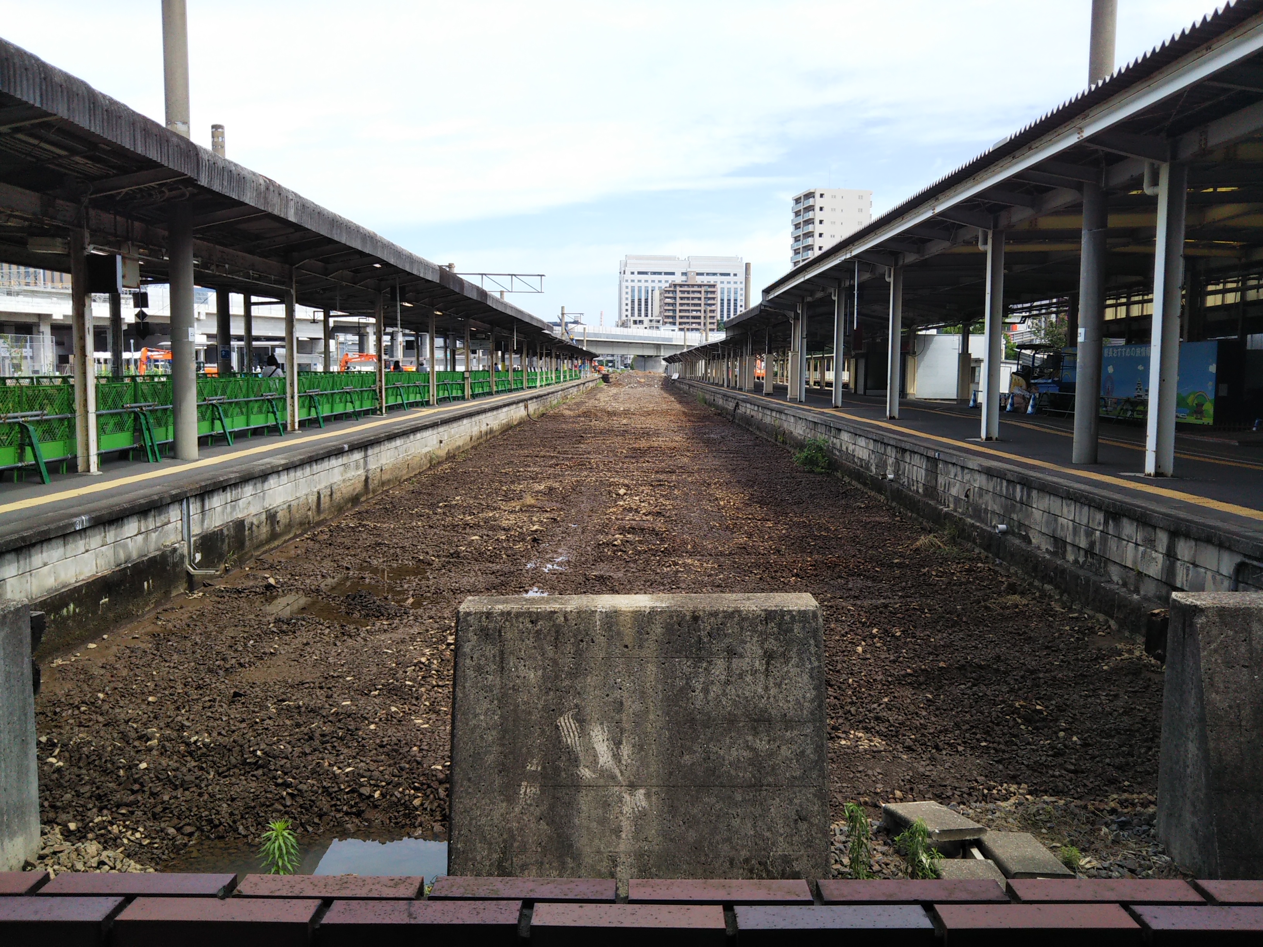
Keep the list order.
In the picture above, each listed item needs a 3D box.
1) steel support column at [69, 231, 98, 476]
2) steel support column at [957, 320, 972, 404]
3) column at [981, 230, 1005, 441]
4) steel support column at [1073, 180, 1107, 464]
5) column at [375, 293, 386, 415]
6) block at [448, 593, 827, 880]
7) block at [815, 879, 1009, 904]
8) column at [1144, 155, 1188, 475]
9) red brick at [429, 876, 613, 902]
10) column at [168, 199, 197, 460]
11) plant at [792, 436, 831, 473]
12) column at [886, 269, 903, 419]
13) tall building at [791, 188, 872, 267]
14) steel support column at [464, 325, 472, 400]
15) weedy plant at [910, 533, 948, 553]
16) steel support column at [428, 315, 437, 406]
[{"bbox_3d":[-7.546,-1.671,15.091,0.170,3.309,0.220,1,6,0],"label":"steel support column"},{"bbox_3d":[13.255,-4.450,43.511,0.440,3.270,0.440,0,6,0],"label":"steel support column"},{"bbox_3d":[7.677,-2.917,23.281,0.280,4.438,0.280,1,6,0],"label":"column"},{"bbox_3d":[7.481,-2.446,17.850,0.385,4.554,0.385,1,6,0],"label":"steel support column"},{"bbox_3d":[-7.590,-3.624,33.160,0.170,3.680,0.220,1,6,0],"label":"column"},{"bbox_3d":[0.034,1.331,5.501,1.829,1.366,0.655,0,6,-2],"label":"block"},{"bbox_3d":[0.326,0.516,1.273,0.212,0.065,0.053,0,6,0],"label":"block"},{"bbox_3d":[6.928,-1.975,14.143,0.220,4.003,0.290,0,6,0],"label":"column"},{"bbox_3d":[-0.124,0.513,1.271,0.212,0.065,0.053,0,6,0],"label":"red brick"},{"bbox_3d":[-6.633,-2.126,16.152,0.335,3.784,0.335,0,6,0],"label":"column"},{"bbox_3d":[4.456,-0.457,27.184,0.880,0.840,0.720,0,6,0],"label":"plant"},{"bbox_3d":[7.150,-3.542,29.633,0.230,4.107,0.290,0,6,0],"label":"column"},{"bbox_3d":[44.183,-42.023,243.748,13.700,39.361,12.700,-1,6,-14],"label":"tall building"},{"bbox_3d":[-7.338,-4.981,49.043,0.180,3.317,0.220,1,6,0],"label":"steel support column"},{"bbox_3d":[4.264,0.985,15.651,0.500,0.200,0.420,1,6,0],"label":"weedy plant"},{"bbox_3d":[-6.869,-3.960,37.853,0.200,3.207,0.230,0,6,0],"label":"steel support column"}]

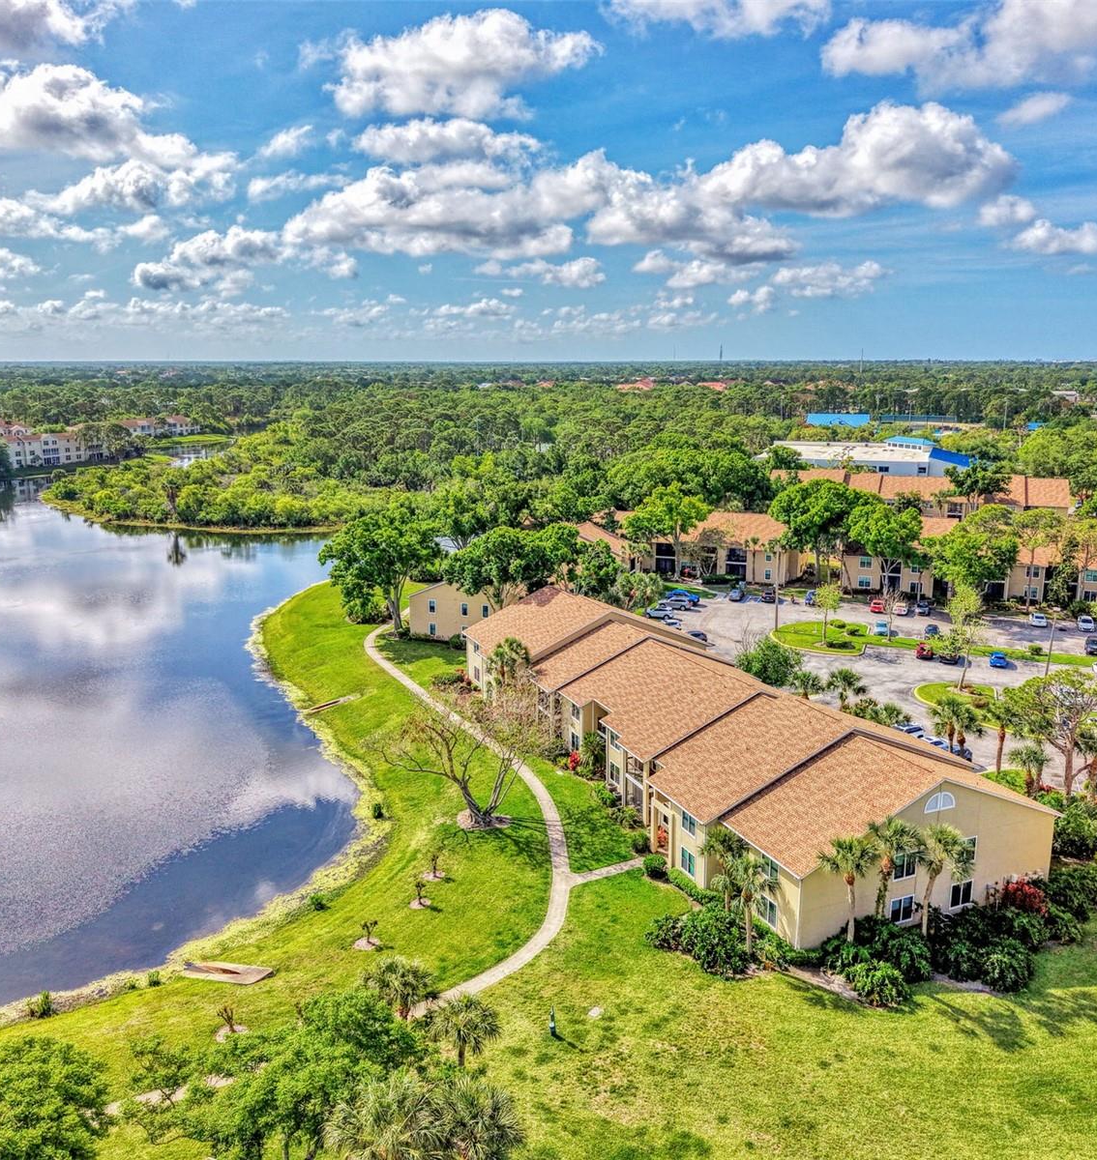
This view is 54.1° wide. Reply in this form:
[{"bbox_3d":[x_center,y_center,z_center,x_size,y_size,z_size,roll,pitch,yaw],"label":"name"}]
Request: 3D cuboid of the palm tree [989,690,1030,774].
[{"bbox_3d":[37.800,12.680,89.080,3.240,7.280,3.240,0,12,0],"label":"palm tree"}]

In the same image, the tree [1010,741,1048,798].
[{"bbox_3d":[38.650,15.460,86.620,2.750,4.910,2.750,5,13,25],"label":"tree"}]

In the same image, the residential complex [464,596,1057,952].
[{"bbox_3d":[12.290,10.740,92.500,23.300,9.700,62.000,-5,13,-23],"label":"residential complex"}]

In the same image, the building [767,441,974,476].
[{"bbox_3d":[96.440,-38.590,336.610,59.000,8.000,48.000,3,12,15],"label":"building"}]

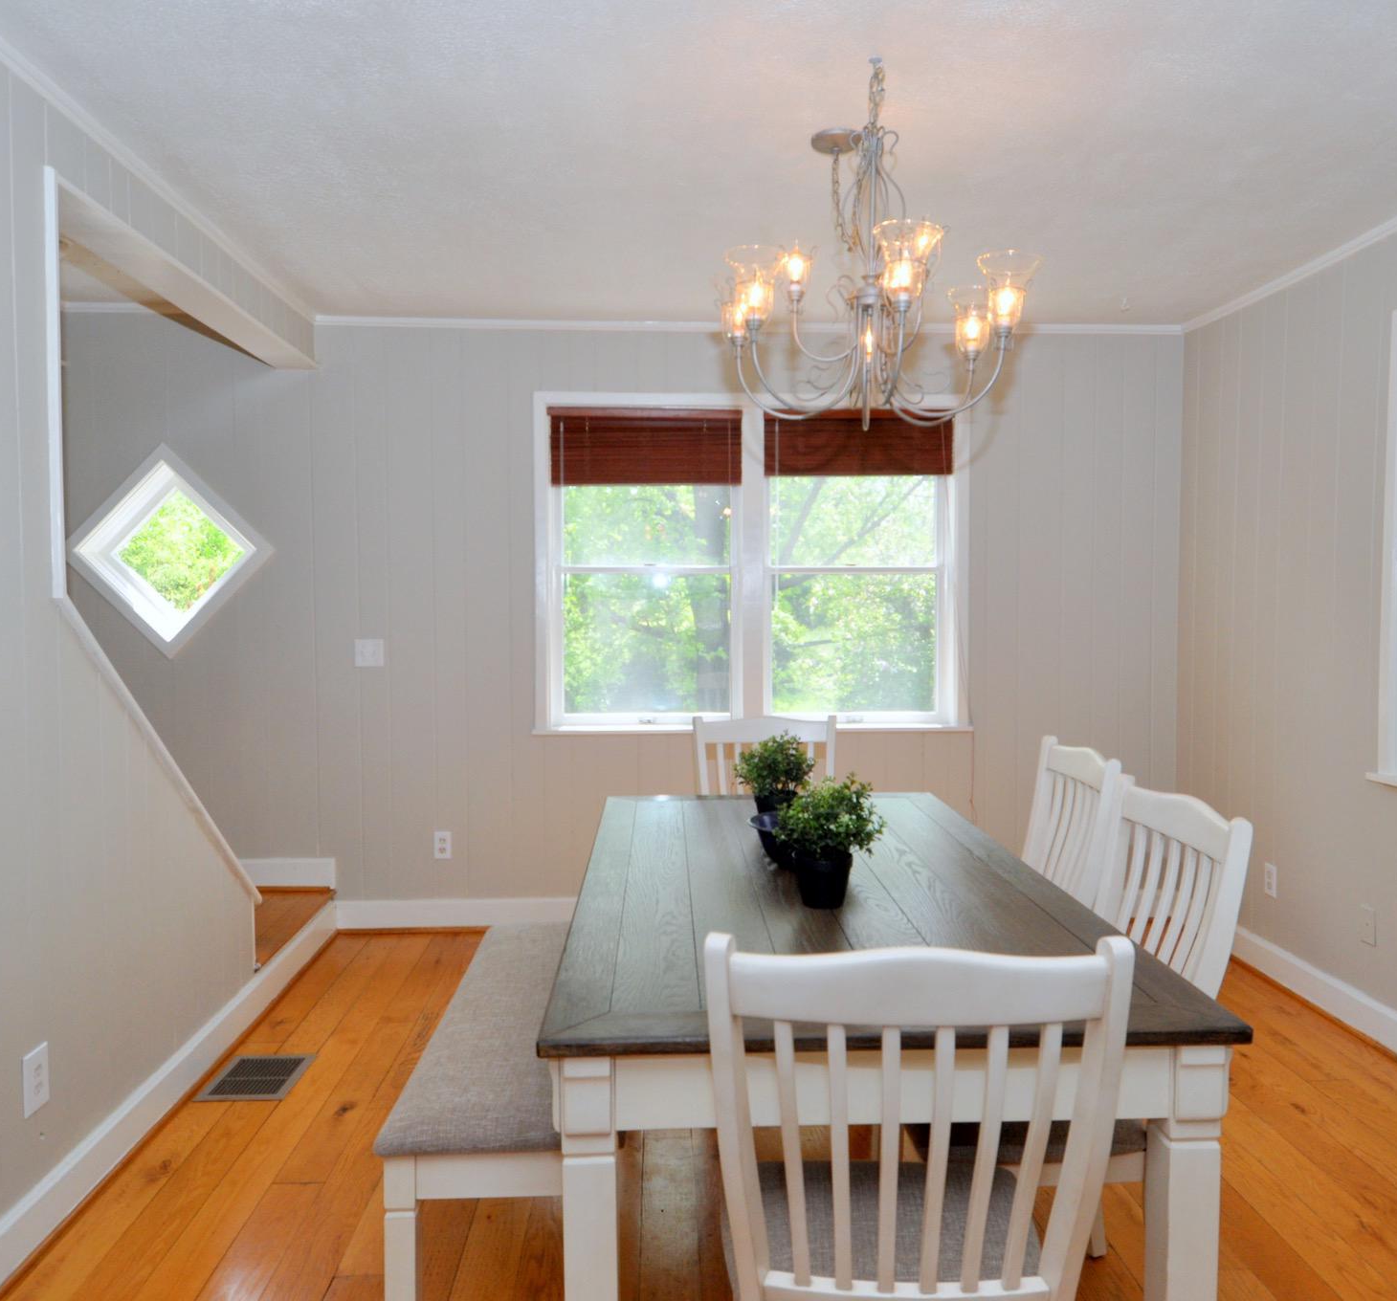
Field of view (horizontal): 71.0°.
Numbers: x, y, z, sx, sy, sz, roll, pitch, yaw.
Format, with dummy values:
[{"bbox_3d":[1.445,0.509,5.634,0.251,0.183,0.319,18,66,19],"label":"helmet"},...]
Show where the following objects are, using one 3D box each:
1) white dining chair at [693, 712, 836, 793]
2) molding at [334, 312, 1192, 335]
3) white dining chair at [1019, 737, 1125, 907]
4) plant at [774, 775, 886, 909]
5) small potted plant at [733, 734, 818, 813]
[{"bbox_3d":[0.231,0.705,2.886,0.465,0.968,0.550,0,3,-1],"label":"white dining chair"},{"bbox_3d":[0.247,-1.289,3.884,3.482,0.045,0.035,-1,3,-3],"label":"molding"},{"bbox_3d":[0.698,0.727,2.456,0.550,0.968,0.465,-1,3,-3],"label":"white dining chair"},{"bbox_3d":[0.254,0.360,1.890,0.210,0.241,0.205,-1,3,-3],"label":"plant"},{"bbox_3d":[0.194,0.327,2.477,0.205,0.241,0.200,-1,3,-3],"label":"small potted plant"}]

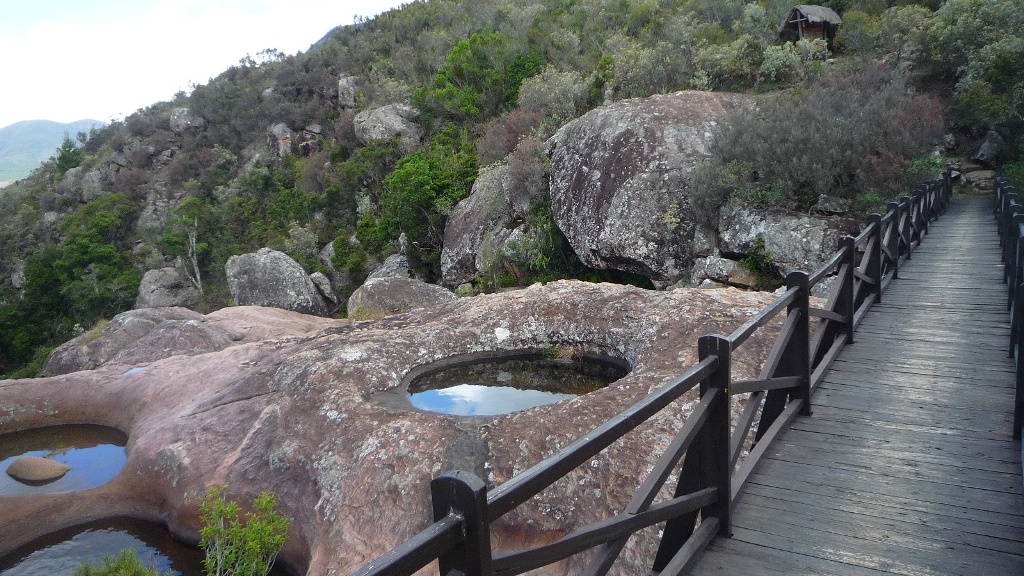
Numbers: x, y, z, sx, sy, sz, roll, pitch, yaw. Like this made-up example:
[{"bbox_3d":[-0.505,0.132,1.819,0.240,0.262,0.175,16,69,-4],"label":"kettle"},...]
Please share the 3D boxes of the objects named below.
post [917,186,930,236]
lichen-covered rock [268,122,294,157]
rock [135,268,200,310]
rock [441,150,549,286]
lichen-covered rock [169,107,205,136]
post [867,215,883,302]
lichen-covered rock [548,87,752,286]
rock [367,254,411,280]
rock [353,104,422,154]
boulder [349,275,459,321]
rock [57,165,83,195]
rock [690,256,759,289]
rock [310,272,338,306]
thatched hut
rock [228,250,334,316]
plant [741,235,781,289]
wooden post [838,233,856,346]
[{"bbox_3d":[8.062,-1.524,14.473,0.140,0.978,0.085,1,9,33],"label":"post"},{"bbox_3d":[-12.156,-7.726,39.000,1.344,2.004,1.500,-6,8,-16],"label":"lichen-covered rock"},{"bbox_3d":[-10.916,0.111,23.500,1.993,1.589,2.000,-7,8,-25],"label":"rock"},{"bbox_3d":[-0.461,-1.780,19.500,2.791,3.692,2.800,-4,7,-1],"label":"rock"},{"bbox_3d":[-19.345,-9.916,44.000,2.000,1.650,1.700,-5,7,-23],"label":"lichen-covered rock"},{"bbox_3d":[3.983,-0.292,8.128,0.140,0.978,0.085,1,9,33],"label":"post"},{"bbox_3d":[2.973,-1.993,16.000,4.100,4.100,3.800,-1,6,11],"label":"lichen-covered rock"},{"bbox_3d":[-3.313,-0.392,20.000,1.219,1.028,1.300,-5,7,-9],"label":"rock"},{"bbox_3d":[-5.556,-7.028,33.000,3.061,2.320,2.800,-5,7,-9],"label":"rock"},{"bbox_3d":[-2.350,0.225,15.800,2.200,1.100,1.700,-4,6,-9],"label":"boulder"},{"bbox_3d":[-27.525,-6.687,46.000,1.585,1.991,1.700,-8,9,-30],"label":"rock"},{"bbox_3d":[3.701,-0.267,12.900,1.100,0.580,0.800,-1,7,16],"label":"rock"},{"bbox_3d":[-5.146,0.056,20.300,0.850,1.000,0.850,-4,7,-14],"label":"rock"},{"bbox_3d":[16.942,-14.489,42.000,2.800,2.800,2.300,-6,7,-30],"label":"thatched hut"},{"bbox_3d":[-6.153,-0.151,19.500,2.600,1.800,2.100,-5,7,-18],"label":"rock"},{"bbox_3d":[4.384,-0.436,13.000,0.720,0.950,0.650,-1,7,19],"label":"plant"},{"bbox_3d":[2.640,0.018,5.820,0.115,0.860,0.115,1,8,33],"label":"wooden post"}]

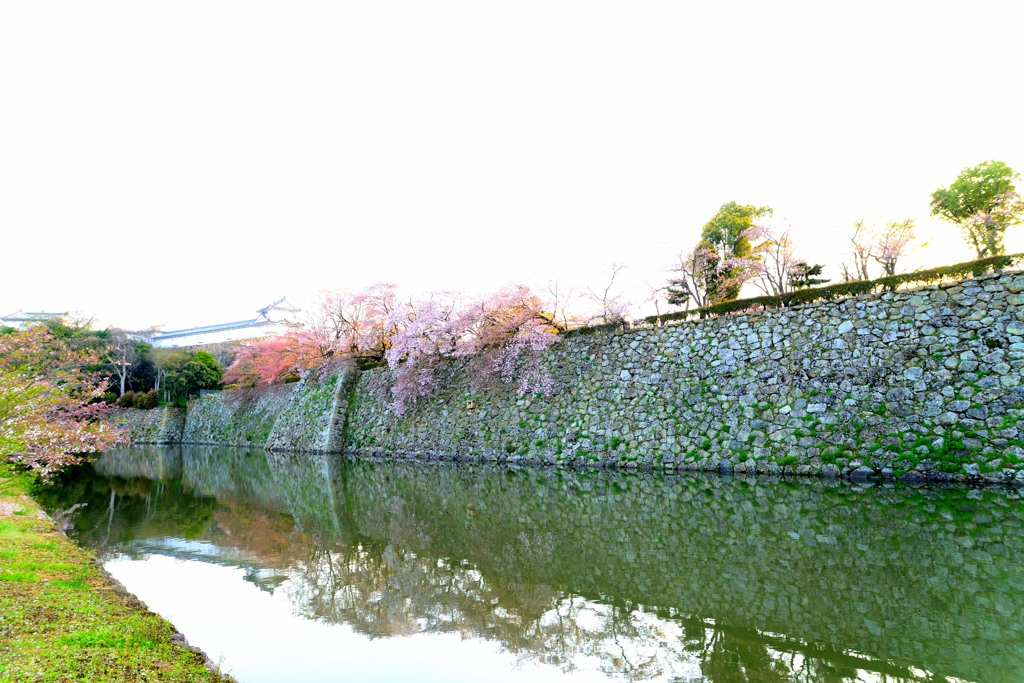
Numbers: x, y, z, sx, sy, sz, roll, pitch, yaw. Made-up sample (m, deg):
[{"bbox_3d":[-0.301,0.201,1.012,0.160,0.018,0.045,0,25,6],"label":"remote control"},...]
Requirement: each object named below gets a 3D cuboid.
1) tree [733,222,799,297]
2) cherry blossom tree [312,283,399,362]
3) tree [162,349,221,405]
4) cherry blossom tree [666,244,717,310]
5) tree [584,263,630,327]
[{"bbox_3d":[14.760,-4.550,33.000,3.710,4.920,3.600,0,-9,0],"label":"tree"},{"bbox_3d":[-14.990,-1.910,54.500,8.240,7.710,7.300,0,-9,0],"label":"cherry blossom tree"},{"bbox_3d":[-54.480,5.930,97.000,9.920,9.570,9.300,0,-9,0],"label":"tree"},{"bbox_3d":[11.520,-3.940,36.500,3.210,4.760,3.100,0,-9,0],"label":"cherry blossom tree"},{"bbox_3d":[6.880,-3.370,41.000,3.320,4.810,3.100,0,-9,0],"label":"tree"}]

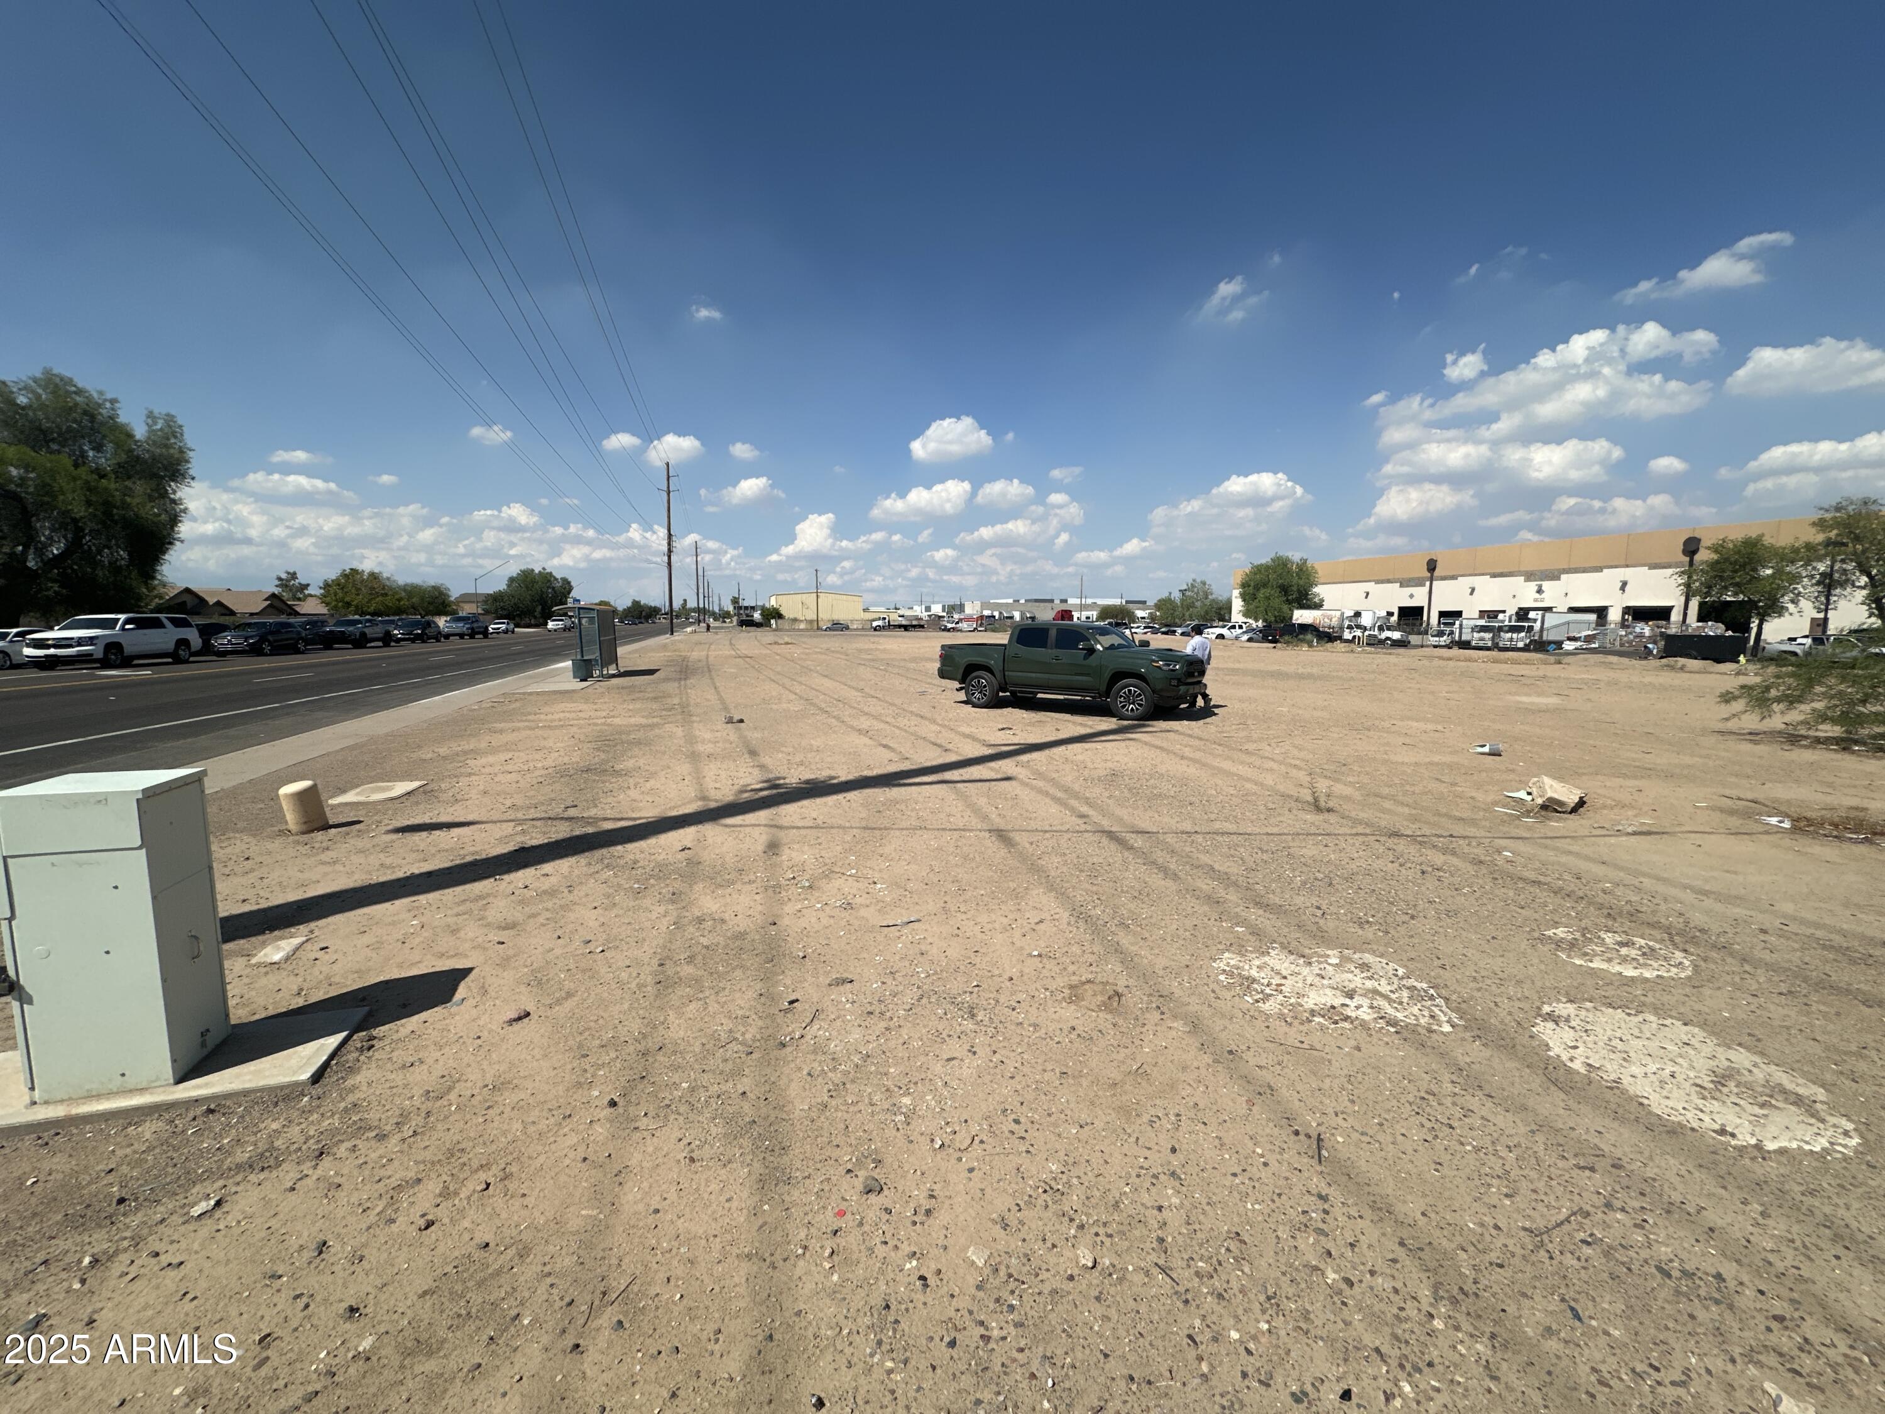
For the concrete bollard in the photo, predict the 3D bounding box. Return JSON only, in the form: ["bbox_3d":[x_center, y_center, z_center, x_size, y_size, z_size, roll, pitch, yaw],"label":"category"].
[{"bbox_3d":[-5.410,0.850,6.465,0.260,0.387,0.260,-8,11,-14],"label":"concrete bollard"}]

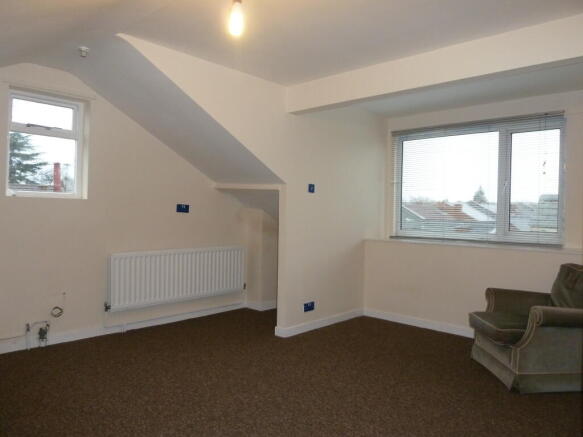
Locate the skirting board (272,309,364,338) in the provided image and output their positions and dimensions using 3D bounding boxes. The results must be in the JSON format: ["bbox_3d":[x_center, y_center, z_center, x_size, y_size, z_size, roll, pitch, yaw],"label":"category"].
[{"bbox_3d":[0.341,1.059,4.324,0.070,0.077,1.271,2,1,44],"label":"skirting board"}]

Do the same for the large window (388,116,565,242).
[{"bbox_3d":[1.855,-0.376,4.453,1.767,1.245,0.110,2,1,44],"label":"large window"}]

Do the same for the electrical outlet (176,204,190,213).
[{"bbox_3d":[-1.127,-0.099,4.396,0.020,0.086,0.147,2,1,44],"label":"electrical outlet"}]

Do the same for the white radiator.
[{"bbox_3d":[-1.114,0.582,4.352,0.090,0.501,1.543,2,1,44],"label":"white radiator"}]

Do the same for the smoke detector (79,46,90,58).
[{"bbox_3d":[-1.492,-1.198,3.041,0.085,0.050,0.085,2,1,44],"label":"smoke detector"}]

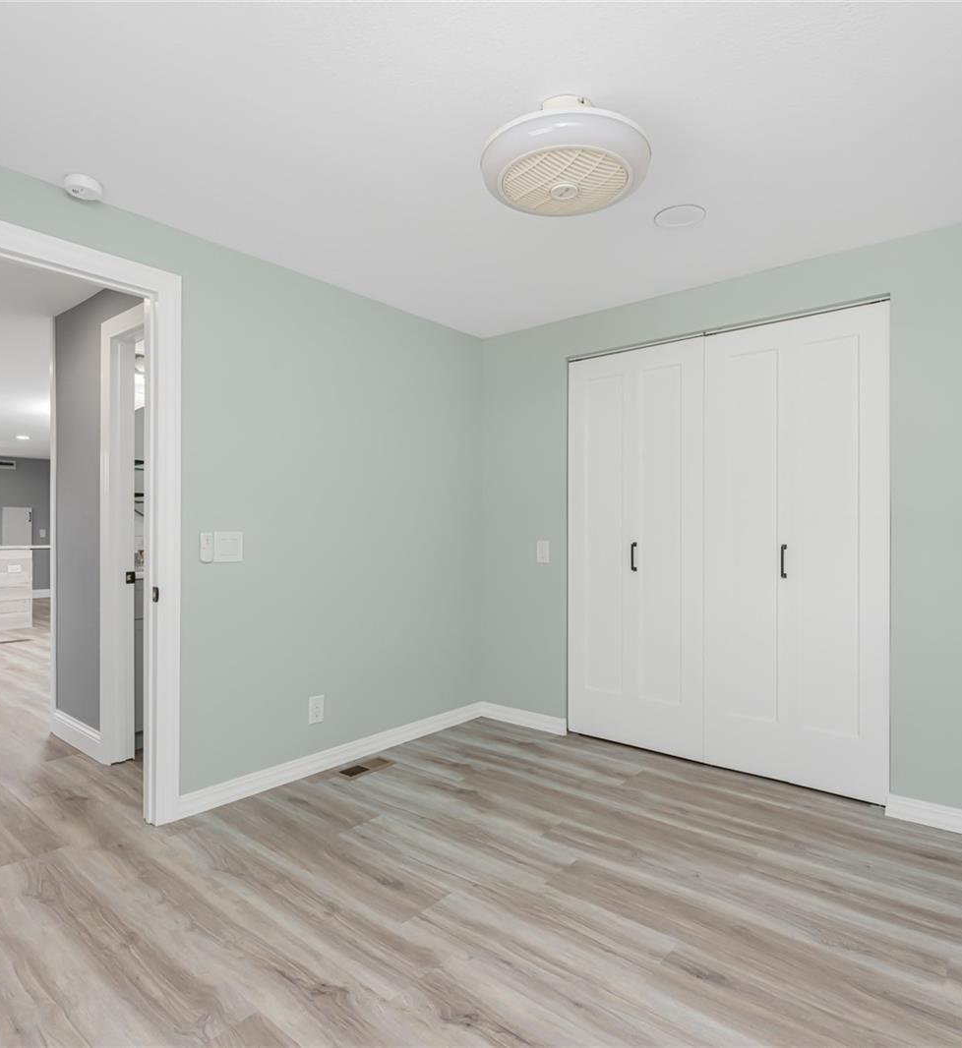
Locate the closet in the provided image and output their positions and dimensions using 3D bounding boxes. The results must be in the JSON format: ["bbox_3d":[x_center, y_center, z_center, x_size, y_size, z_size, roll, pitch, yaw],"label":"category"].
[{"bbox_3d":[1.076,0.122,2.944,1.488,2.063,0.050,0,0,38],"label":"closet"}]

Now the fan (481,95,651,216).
[{"bbox_3d":[0.237,-1.051,1.719,0.472,0.212,0.472,0,0,0],"label":"fan"}]

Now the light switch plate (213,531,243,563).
[{"bbox_3d":[-1.053,0.097,2.558,0.011,0.120,0.120,0,0,41],"label":"light switch plate"}]

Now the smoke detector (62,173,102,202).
[{"bbox_3d":[-1.351,-1.141,2.081,0.115,0.037,0.115,0,0,41],"label":"smoke detector"}]

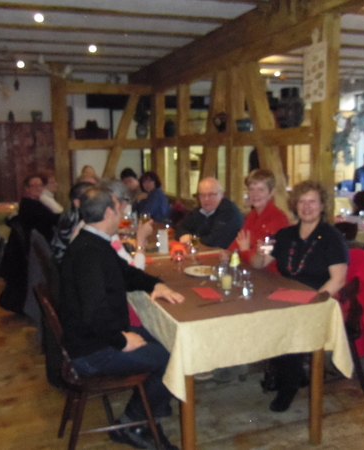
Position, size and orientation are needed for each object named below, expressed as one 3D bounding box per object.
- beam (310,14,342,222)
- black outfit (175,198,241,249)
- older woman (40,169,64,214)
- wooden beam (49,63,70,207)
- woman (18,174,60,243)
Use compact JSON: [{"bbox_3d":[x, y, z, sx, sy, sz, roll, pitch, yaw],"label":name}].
[{"bbox_3d":[1.081,-0.335,3.739,0.141,2.401,0.141,-5,10,-20],"label":"beam"},{"bbox_3d":[0.231,0.081,3.905,0.520,0.600,0.450,6,12,39],"label":"black outfit"},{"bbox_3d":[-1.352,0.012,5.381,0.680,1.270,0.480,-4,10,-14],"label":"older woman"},{"bbox_3d":[-1.725,-0.941,6.976,0.171,2.655,0.171,-5,10,-20],"label":"wooden beam"},{"bbox_3d":[-1.368,0.102,5.097,0.680,1.240,0.500,0,9,3],"label":"woman"}]

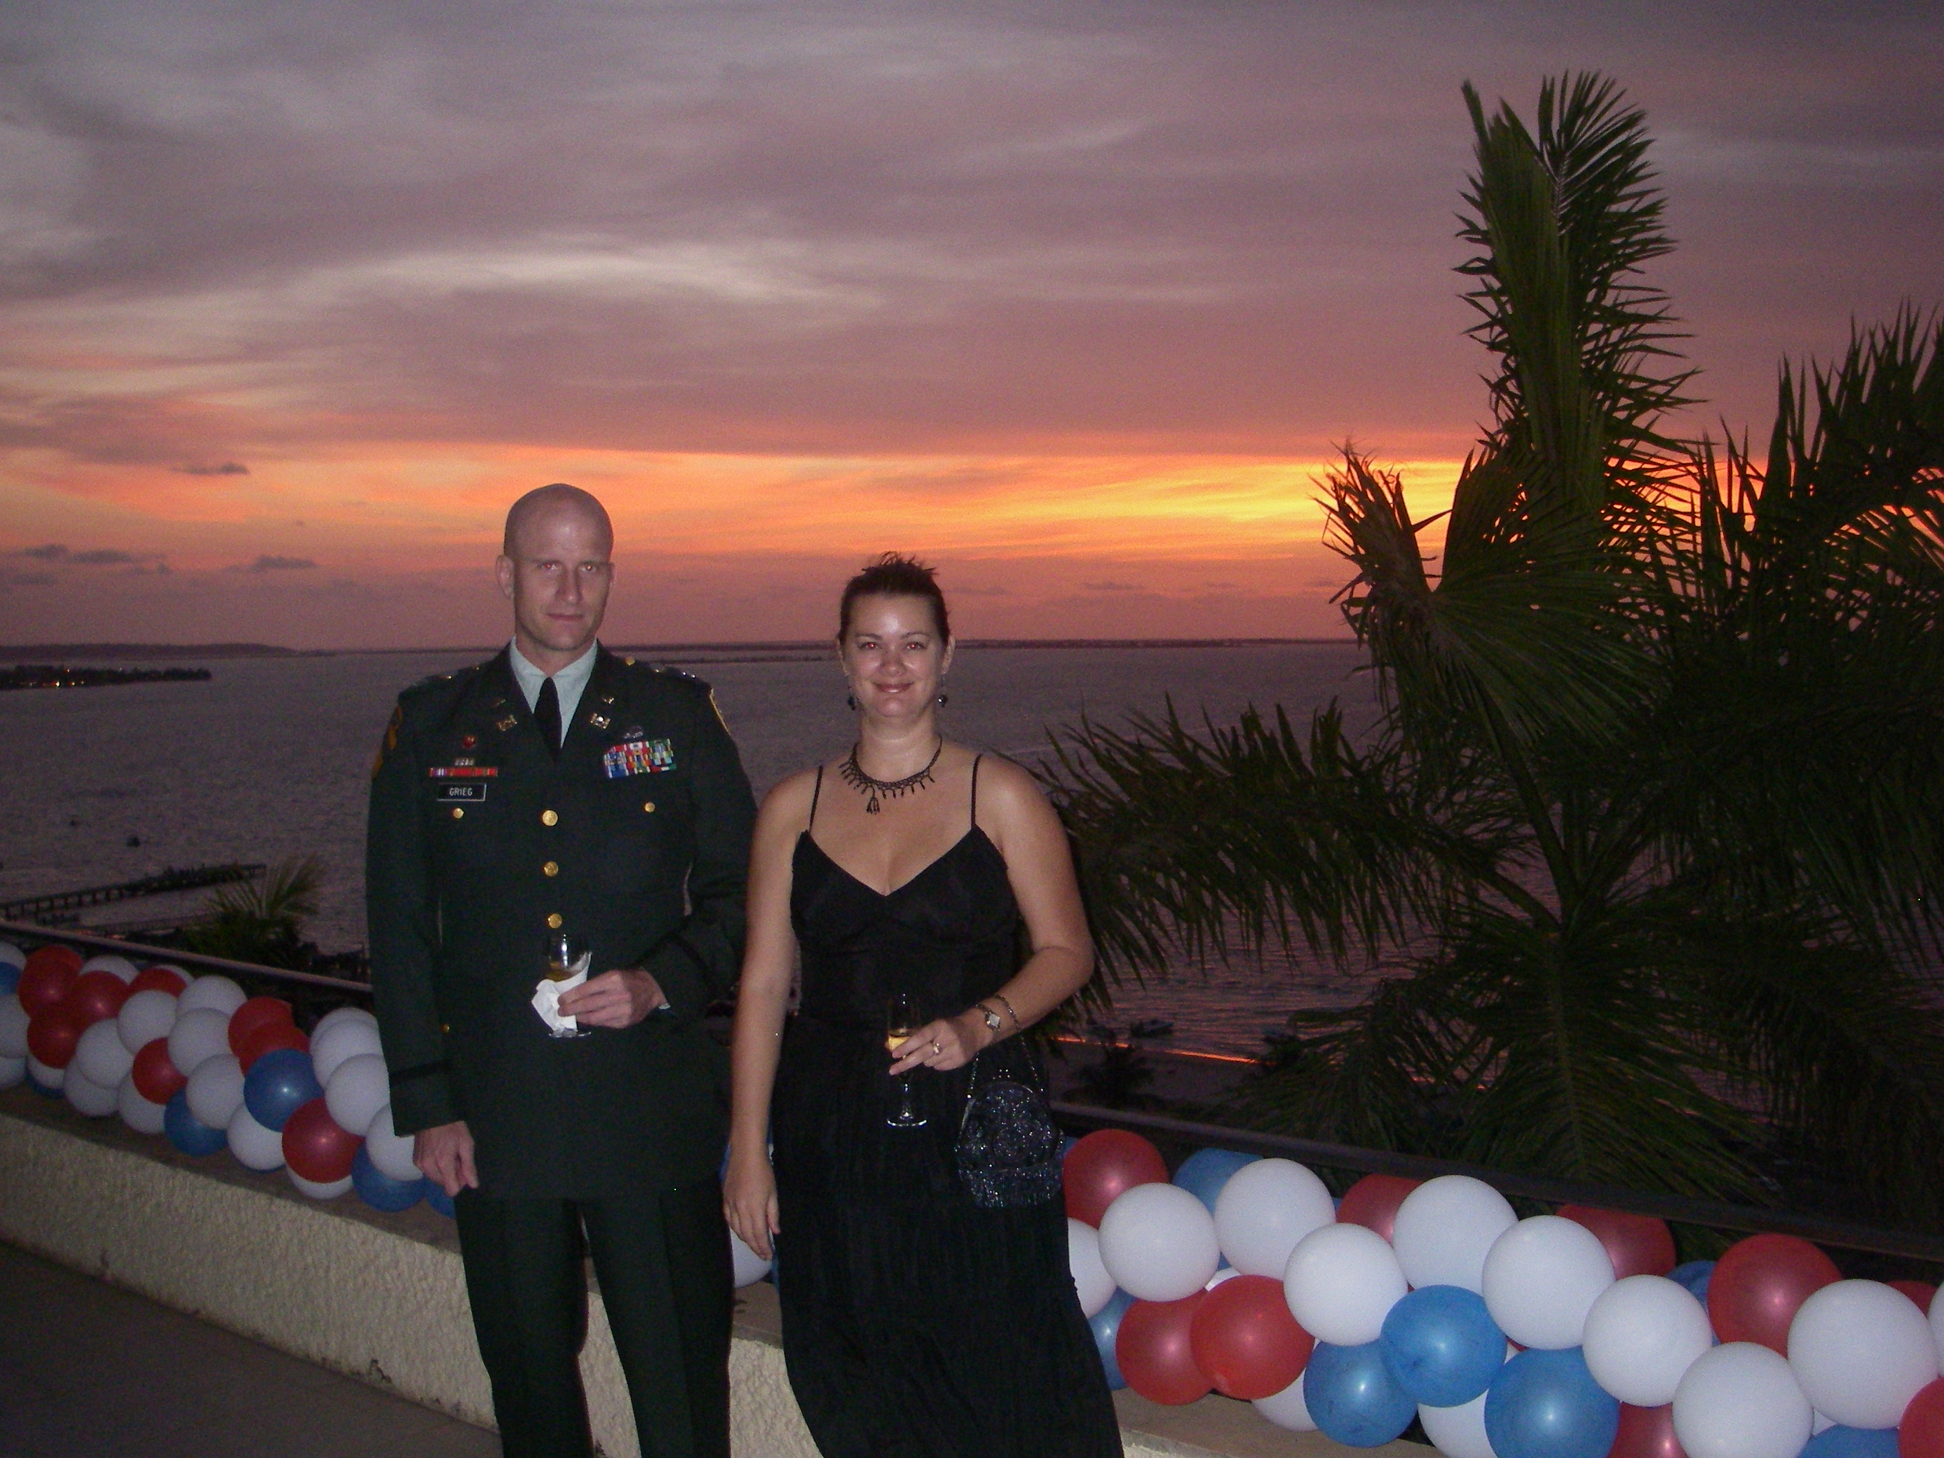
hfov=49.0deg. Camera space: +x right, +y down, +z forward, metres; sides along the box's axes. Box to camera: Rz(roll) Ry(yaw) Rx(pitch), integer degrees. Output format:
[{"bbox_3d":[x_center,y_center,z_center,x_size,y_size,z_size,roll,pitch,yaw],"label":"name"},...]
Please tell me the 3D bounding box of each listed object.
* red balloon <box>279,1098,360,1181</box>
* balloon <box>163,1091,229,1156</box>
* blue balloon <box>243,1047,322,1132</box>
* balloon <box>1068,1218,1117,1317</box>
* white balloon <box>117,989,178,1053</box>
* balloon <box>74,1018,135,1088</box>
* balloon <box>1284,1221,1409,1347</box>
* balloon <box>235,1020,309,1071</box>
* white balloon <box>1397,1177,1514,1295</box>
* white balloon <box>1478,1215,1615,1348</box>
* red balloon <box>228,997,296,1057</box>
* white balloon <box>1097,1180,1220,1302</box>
[{"bbox_3d":[-1.446,0.921,4.764,0.182,0.186,0.186,1,3,41],"label":"red balloon"},{"bbox_3d":[-1.946,0.989,5.367,0.175,0.178,0.178,1,3,41],"label":"balloon"},{"bbox_3d":[-1.551,0.818,4.817,0.182,0.185,0.185,1,3,41],"label":"blue balloon"},{"bbox_3d":[0.150,0.884,3.475,0.177,0.180,0.180,1,3,41],"label":"balloon"},{"bbox_3d":[-2.140,0.761,5.554,0.174,0.177,0.177,1,3,41],"label":"white balloon"},{"bbox_3d":[-2.242,0.844,5.527,0.177,0.180,0.180,1,3,41],"label":"balloon"},{"bbox_3d":[0.521,0.772,2.970,0.174,0.181,0.178,-1,2,0],"label":"balloon"},{"bbox_3d":[-1.628,0.770,4.984,0.174,0.181,0.177,1,3,41],"label":"balloon"},{"bbox_3d":[0.727,0.762,3.200,0.187,0.194,0.187,-1,2,0],"label":"white balloon"},{"bbox_3d":[0.750,0.720,2.774,0.175,0.182,0.179,1,3,41],"label":"white balloon"},{"bbox_3d":[-1.695,0.732,5.116,0.173,0.180,0.177,1,3,41],"label":"red balloon"},{"bbox_3d":[0.277,0.755,3.144,0.180,0.187,0.183,-1,2,0],"label":"white balloon"}]

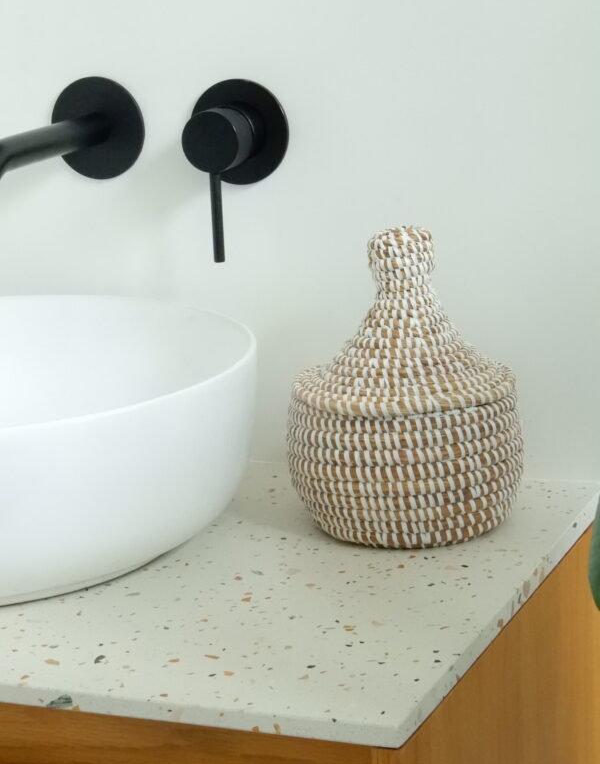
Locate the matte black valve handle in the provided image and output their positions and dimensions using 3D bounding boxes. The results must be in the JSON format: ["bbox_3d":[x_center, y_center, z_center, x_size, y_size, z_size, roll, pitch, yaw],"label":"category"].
[{"bbox_3d":[-0.053,-0.156,1.451,0.079,0.131,0.056,3,14,22],"label":"matte black valve handle"}]

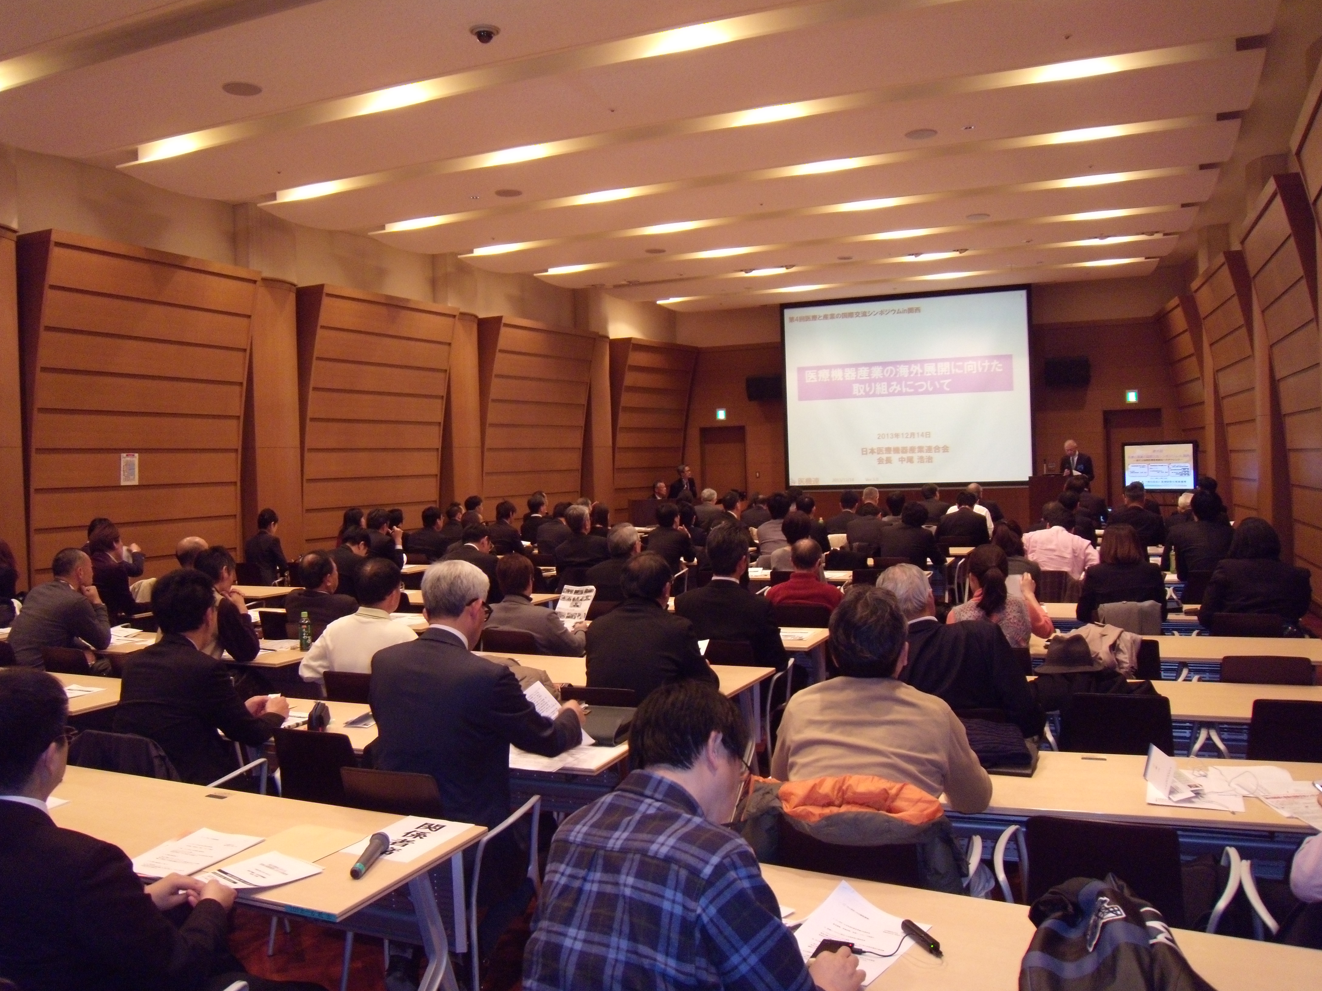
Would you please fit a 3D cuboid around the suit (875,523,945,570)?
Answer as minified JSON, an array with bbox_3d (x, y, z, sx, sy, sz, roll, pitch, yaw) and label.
[{"bbox_3d":[2.188,0.570,9.380,0.550,0.670,0.400,-1,2,20],"label":"suit"}]

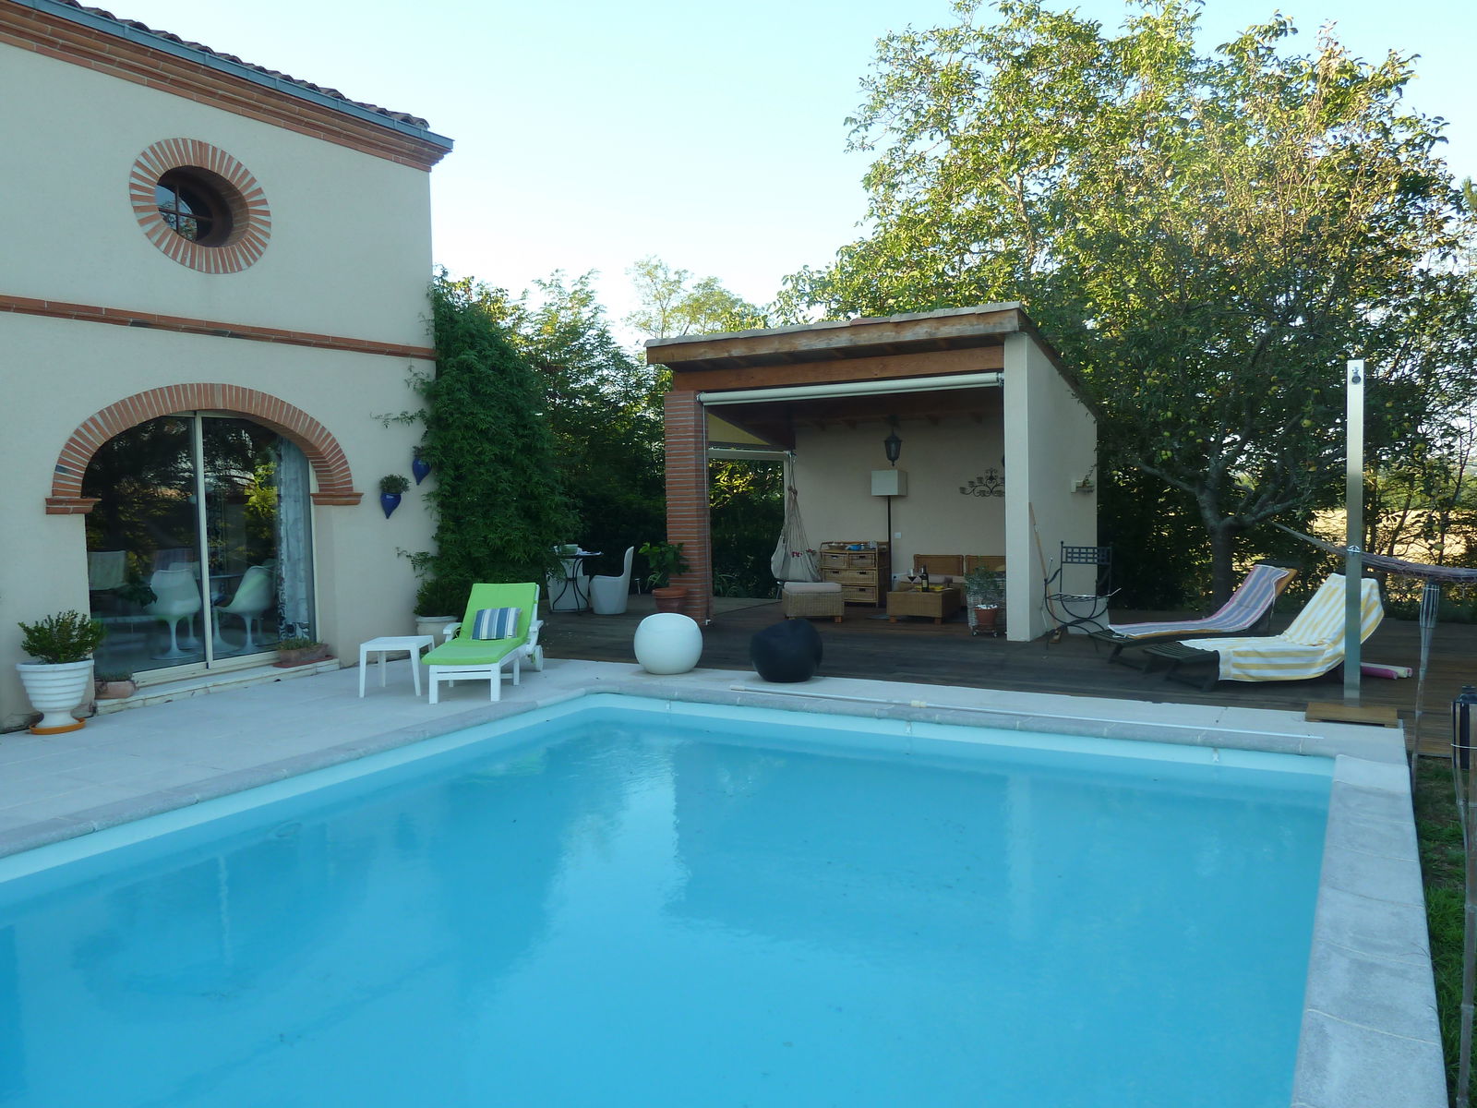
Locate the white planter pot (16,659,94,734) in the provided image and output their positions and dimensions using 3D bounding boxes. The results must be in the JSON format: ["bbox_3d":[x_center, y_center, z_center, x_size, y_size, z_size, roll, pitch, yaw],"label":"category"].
[{"bbox_3d":[-4.634,0.970,7.255,0.450,0.450,0.450,-2,4,0],"label":"white planter pot"}]

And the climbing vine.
[{"bbox_3d":[-2.658,-1.085,10.773,1.200,3.500,1.650,0,4,31],"label":"climbing vine"}]

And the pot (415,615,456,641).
[{"bbox_3d":[-2.843,0.785,10.096,0.390,0.370,0.390,-2,4,0],"label":"pot"}]

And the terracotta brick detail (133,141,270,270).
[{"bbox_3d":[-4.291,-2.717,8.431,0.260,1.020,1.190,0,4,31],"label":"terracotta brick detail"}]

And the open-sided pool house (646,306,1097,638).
[{"bbox_3d":[1.745,-0.885,12.786,4.256,3.282,3.628,0,4,29],"label":"open-sided pool house"}]

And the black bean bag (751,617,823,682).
[{"bbox_3d":[0.388,0.767,8.694,0.589,0.514,0.589,-3,4,-30],"label":"black bean bag"}]

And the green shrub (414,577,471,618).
[{"bbox_3d":[-2.879,0.427,10.375,0.520,0.400,0.520,1,4,33],"label":"green shrub"}]

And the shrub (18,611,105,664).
[{"bbox_3d":[-4.583,0.591,7.219,0.470,0.380,0.490,0,4,31],"label":"shrub"}]

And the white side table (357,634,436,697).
[{"bbox_3d":[-2.753,0.907,8.614,0.470,0.410,0.470,-2,3,0],"label":"white side table"}]

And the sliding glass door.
[{"bbox_3d":[-4.485,-0.090,8.953,0.100,2.201,2.081,1,4,33],"label":"sliding glass door"}]

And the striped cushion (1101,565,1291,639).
[{"bbox_3d":[3.728,0.376,8.678,1.290,0.500,0.580,-2,4,-4],"label":"striped cushion"}]

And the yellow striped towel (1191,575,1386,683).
[{"bbox_3d":[4.502,0.617,8.910,1.550,0.790,0.620,-2,4,-11],"label":"yellow striped towel"}]

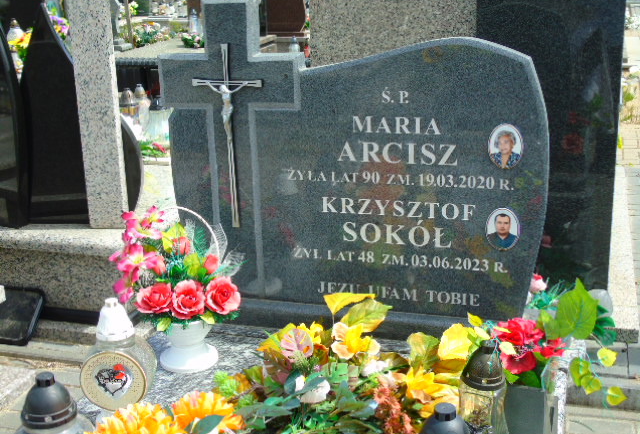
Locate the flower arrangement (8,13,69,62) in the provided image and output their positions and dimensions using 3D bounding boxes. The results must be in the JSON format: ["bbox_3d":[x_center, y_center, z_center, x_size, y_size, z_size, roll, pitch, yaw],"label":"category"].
[{"bbox_3d":[-2.184,-1.393,6.600,0.430,0.340,0.300,-2,15,0],"label":"flower arrangement"}]

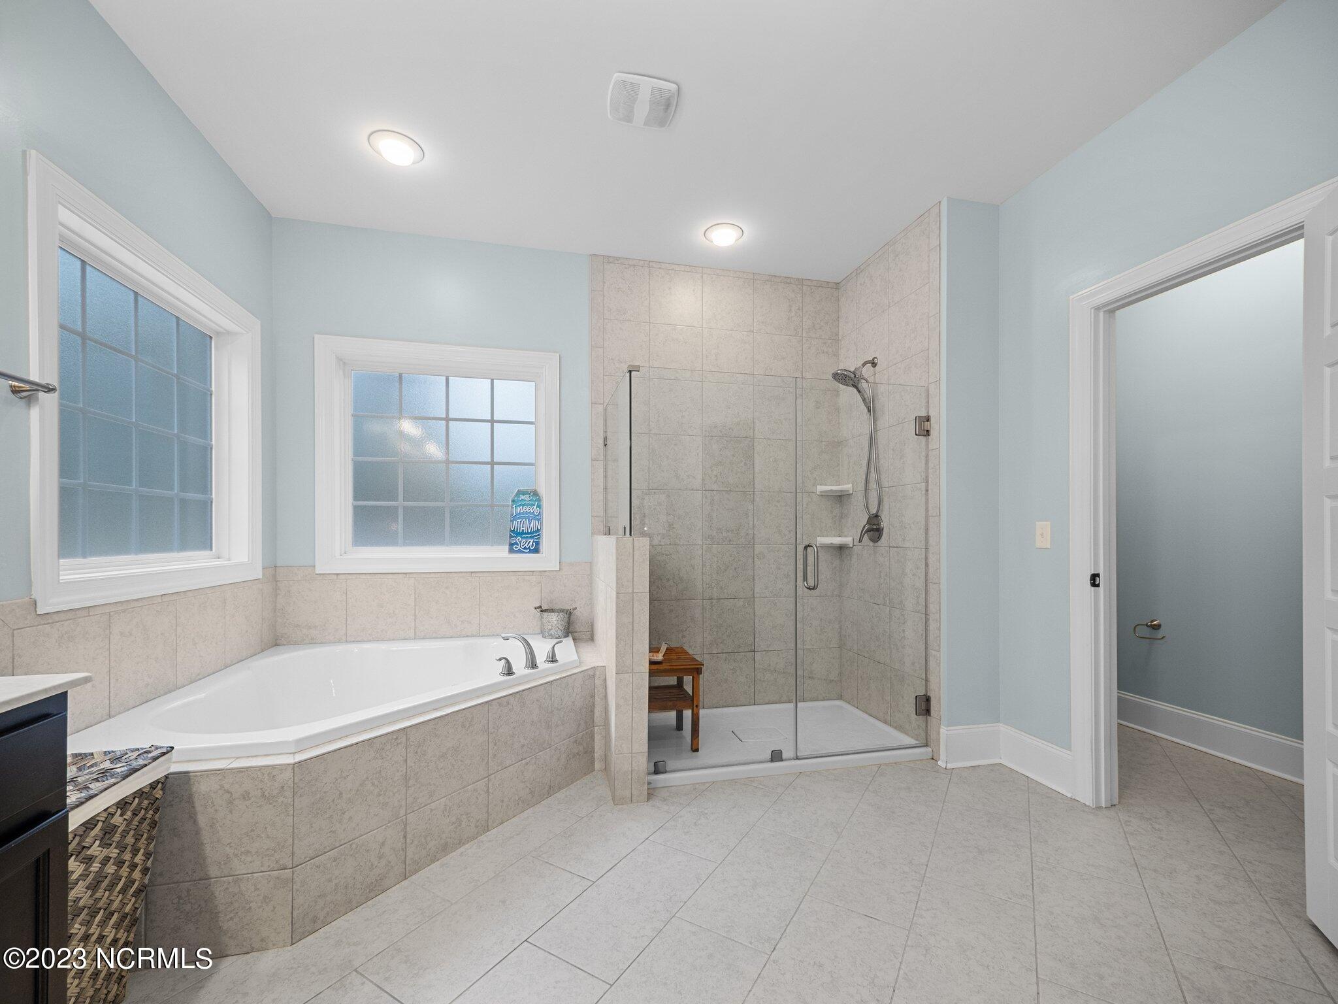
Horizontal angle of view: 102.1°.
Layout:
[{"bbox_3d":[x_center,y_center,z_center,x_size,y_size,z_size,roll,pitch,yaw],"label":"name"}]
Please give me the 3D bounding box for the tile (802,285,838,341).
[{"bbox_3d":[0.986,-1.225,3.509,0.260,0.330,0.010,0,0,-13],"label":"tile"}]

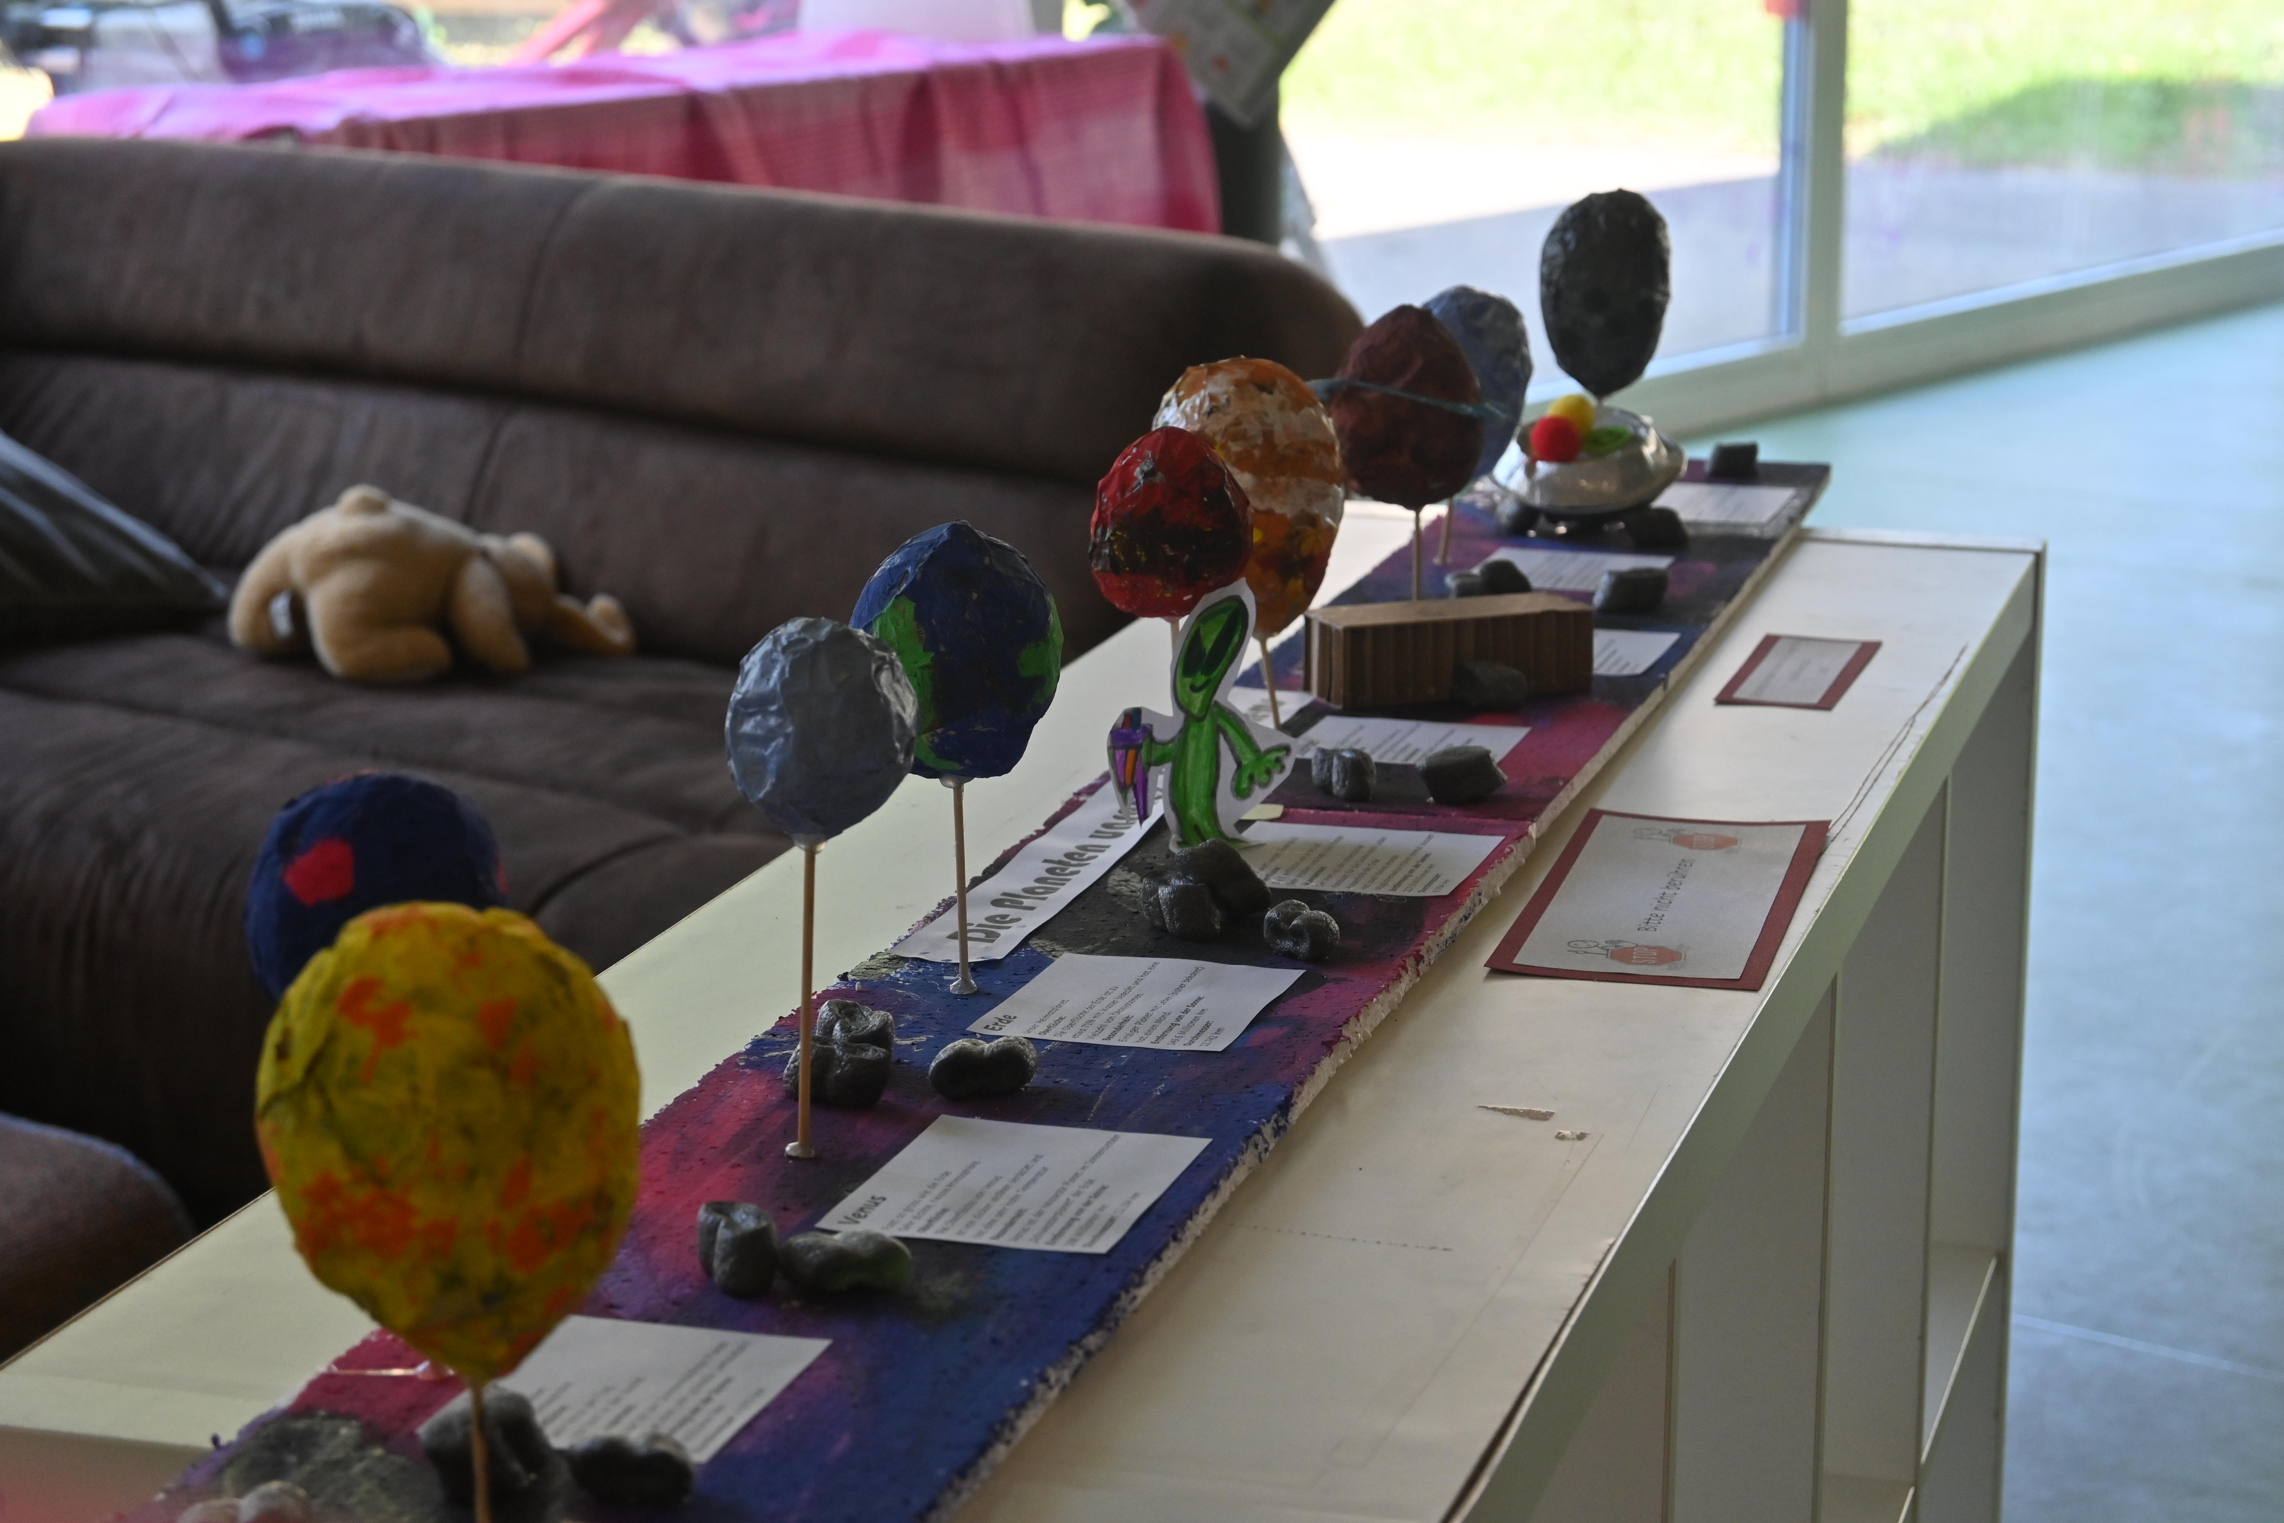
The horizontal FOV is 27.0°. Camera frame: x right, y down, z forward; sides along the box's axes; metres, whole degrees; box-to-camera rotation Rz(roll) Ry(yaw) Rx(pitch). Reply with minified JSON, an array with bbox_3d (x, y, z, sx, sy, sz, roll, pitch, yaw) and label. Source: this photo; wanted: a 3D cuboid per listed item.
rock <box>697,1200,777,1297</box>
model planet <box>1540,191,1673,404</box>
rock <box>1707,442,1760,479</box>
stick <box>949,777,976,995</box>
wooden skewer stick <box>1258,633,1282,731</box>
[{"bbox_3d":[-0.112,0.135,1.316,0.019,0.024,0.028,-6,14,-24],"label":"rock"},{"bbox_3d":[0.247,-0.249,2.536,0.069,0.113,0.069,1,13,5],"label":"model planet"},{"bbox_3d":[0.326,-0.166,2.630,0.028,0.020,0.020,2,13,7],"label":"rock"},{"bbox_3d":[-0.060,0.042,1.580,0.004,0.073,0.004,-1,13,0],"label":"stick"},{"bbox_3d":[0.054,-0.031,1.973,0.004,0.045,0.004,-10,12,2],"label":"wooden skewer stick"}]

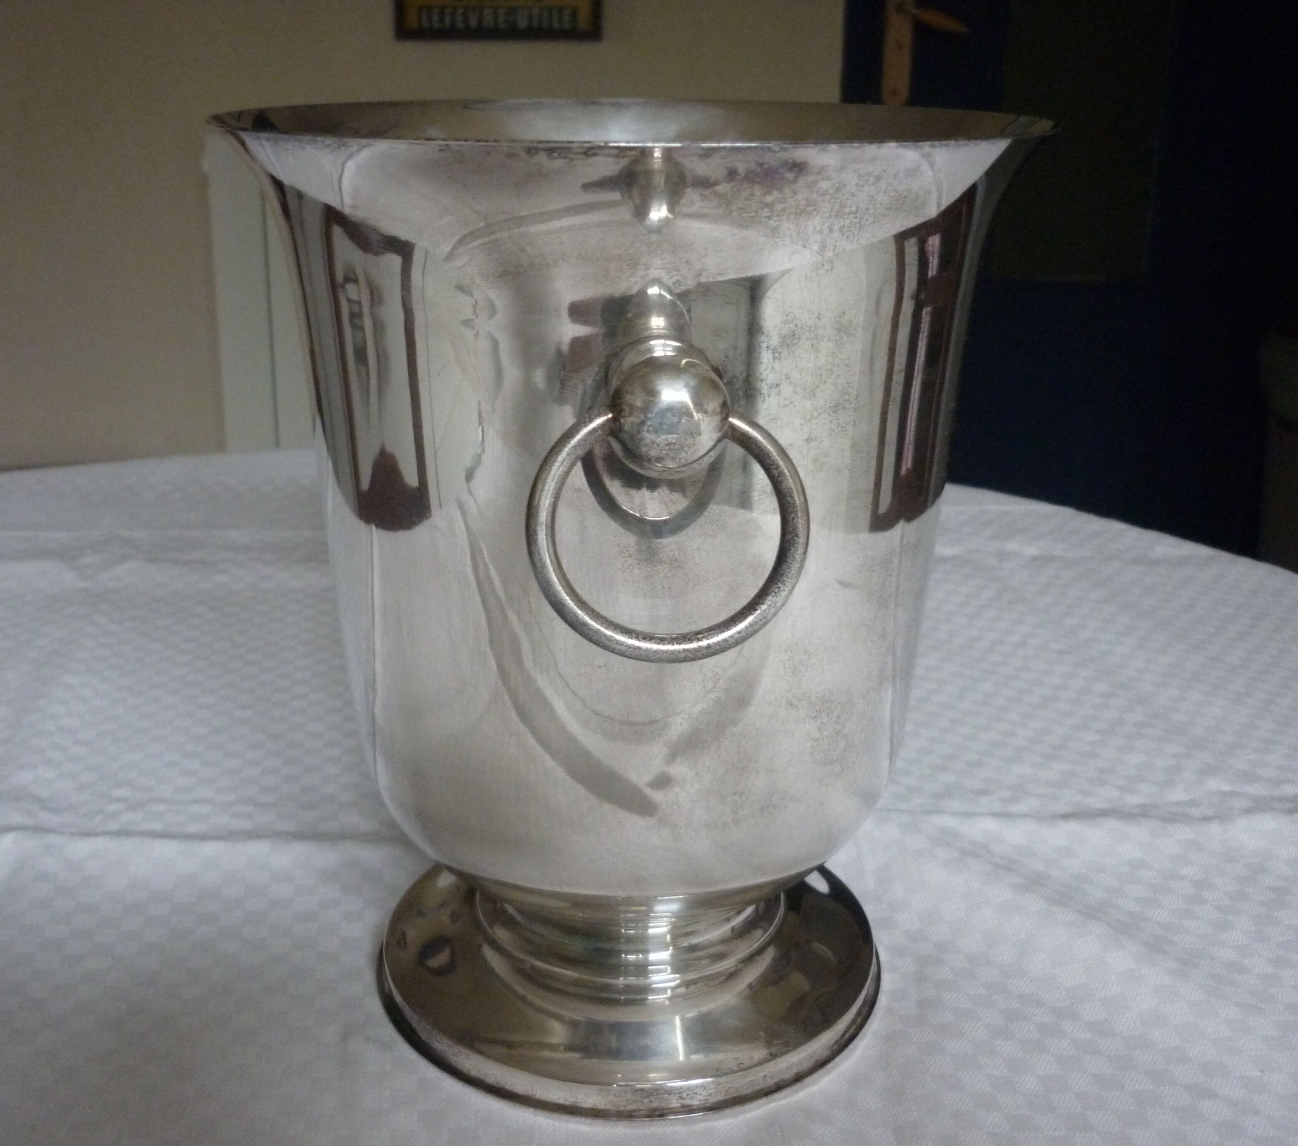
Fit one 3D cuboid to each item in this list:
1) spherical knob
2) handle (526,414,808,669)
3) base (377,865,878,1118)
[{"bbox_3d":[0.004,-0.029,0.269,0.022,0.022,0.025,-1,20,-4],"label":"spherical knob"},{"bbox_3d":[0.004,-0.008,0.277,0.054,0.053,0.006,-1,20,-4],"label":"handle"},{"bbox_3d":[-0.005,0.089,0.412,0.144,0.040,0.144,-1,20,-4],"label":"base"}]

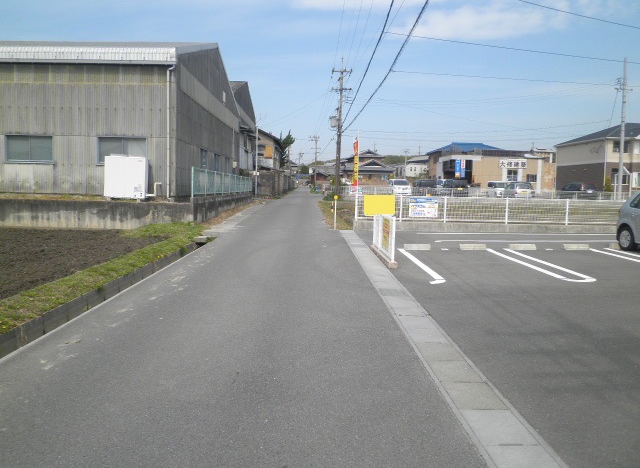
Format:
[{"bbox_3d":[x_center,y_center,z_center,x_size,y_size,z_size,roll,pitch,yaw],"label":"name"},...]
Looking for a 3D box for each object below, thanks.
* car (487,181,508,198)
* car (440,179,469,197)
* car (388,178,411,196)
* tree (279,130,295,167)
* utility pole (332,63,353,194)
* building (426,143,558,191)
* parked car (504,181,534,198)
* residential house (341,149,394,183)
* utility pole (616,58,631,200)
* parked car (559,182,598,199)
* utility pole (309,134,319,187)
[{"bbox_3d":[17.550,-4.329,47.700,1.500,1.750,3.500,2,6,7],"label":"car"},{"bbox_3d":[12.250,-4.102,43.800,1.480,1.680,3.400,1,6,3],"label":"car"},{"bbox_3d":[7.750,-4.486,46.800,1.680,1.630,4.300,1,6,2],"label":"car"},{"bbox_3d":[-5.492,-12.243,80.000,2.700,9.800,2.600,1,6,0],"label":"tree"},{"bbox_3d":[1.864,-9.503,43.700,1.750,12.500,0.800,1,6,0],"label":"utility pole"},{"bbox_3d":[20.100,-7.718,58.500,13.800,6.500,10.500,1,6,0],"label":"building"},{"bbox_3d":[16.900,-3.628,41.000,1.480,1.520,3.400,1,6,4],"label":"parked car"},{"bbox_3d":[7.905,-10.601,80.000,9.000,7.000,8.500,1,6,1],"label":"residential house"},{"bbox_3d":[23.827,-7.813,37.800,1.300,11.600,0.500,1,6,0],"label":"utility pole"},{"bbox_3d":[24.850,-4.181,46.300,1.720,1.550,4.500,1,6,2],"label":"parked car"},{"bbox_3d":[-1.340,-13.659,92.000,1.700,10.600,0.600,1,6,0],"label":"utility pole"}]

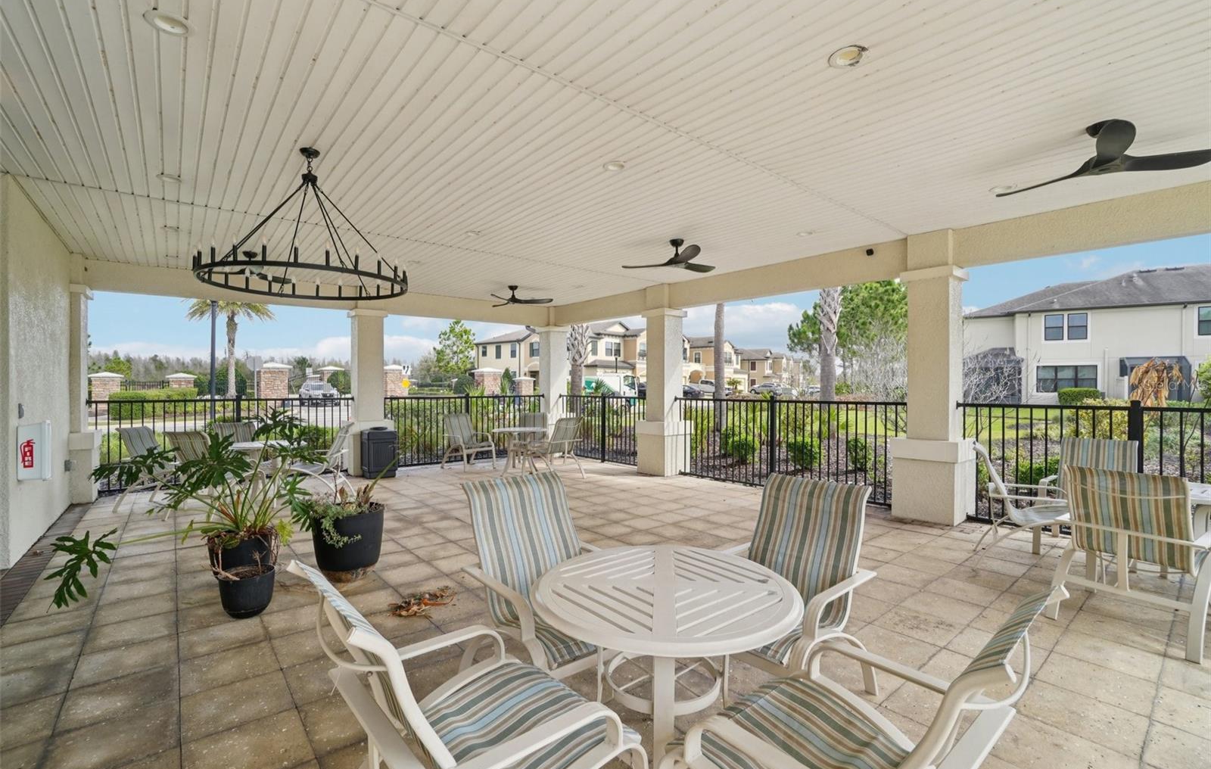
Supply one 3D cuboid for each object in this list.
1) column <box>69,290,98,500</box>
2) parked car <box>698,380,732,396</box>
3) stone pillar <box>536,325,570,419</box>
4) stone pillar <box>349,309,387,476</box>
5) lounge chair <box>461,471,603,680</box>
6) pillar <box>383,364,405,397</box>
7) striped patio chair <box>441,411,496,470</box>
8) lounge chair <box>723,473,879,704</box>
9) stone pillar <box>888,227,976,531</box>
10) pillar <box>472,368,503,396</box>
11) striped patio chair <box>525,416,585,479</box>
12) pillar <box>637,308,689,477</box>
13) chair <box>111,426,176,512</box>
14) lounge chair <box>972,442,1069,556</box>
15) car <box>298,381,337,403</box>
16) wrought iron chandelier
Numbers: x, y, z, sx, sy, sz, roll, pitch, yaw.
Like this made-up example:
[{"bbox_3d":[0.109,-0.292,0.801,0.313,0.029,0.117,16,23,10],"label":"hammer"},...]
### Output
[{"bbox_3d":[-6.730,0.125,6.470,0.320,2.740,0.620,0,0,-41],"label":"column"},{"bbox_3d":[12.000,0.400,56.000,5.100,1.750,1.950,0,0,32],"label":"parked car"},{"bbox_3d":[-1.160,0.117,11.099,0.550,2.760,0.550,0,0,-41],"label":"stone pillar"},{"bbox_3d":[-3.829,0.107,8.228,0.610,2.630,0.610,0,0,-41],"label":"stone pillar"},{"bbox_3d":[-0.240,0.995,2.380,0.650,0.980,0.820,0,0,-38],"label":"lounge chair"},{"bbox_3d":[-10.430,0.180,25.000,1.150,2.300,1.150,0,0,-43],"label":"pillar"},{"bbox_3d":[-2.429,1.003,8.960,0.720,0.980,0.630,0,0,43],"label":"striped patio chair"},{"bbox_3d":[0.810,0.995,2.390,0.820,0.980,0.650,0,0,-43],"label":"lounge chair"},{"bbox_3d":[3.610,-0.080,5.602,0.610,3.060,0.610,0,0,-41],"label":"stone pillar"},{"bbox_3d":[-6.370,0.240,27.300,1.150,2.200,1.150,0,0,-43],"label":"pillar"},{"bbox_3d":[-0.850,1.010,8.080,0.650,0.980,0.820,0,0,-44],"label":"striped patio chair"},{"bbox_3d":[0.953,0.121,8.274,0.610,2.630,0.610,0,0,-41],"label":"pillar"},{"bbox_3d":[-5.339,0.994,6.090,0.720,0.980,0.620,0,0,5],"label":"chair"},{"bbox_3d":[3.481,1.020,4.160,0.740,0.980,0.620,0,0,35],"label":"lounge chair"},{"bbox_3d":[-20.768,0.690,36.600,1.880,1.700,4.600,0,0,-42],"label":"car"},{"bbox_3d":[-2.129,-1.192,3.650,1.330,0.985,1.330,0,0,-41],"label":"wrought iron chandelier"}]

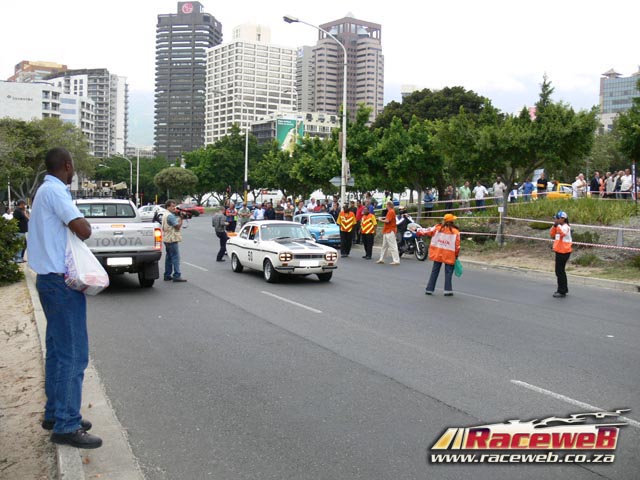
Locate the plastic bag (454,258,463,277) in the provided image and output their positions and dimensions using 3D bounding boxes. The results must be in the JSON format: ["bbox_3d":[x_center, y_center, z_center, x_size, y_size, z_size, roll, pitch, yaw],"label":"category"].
[{"bbox_3d":[2.831,0.571,13.200,0.190,0.380,0.160,1,3,0],"label":"plastic bag"}]

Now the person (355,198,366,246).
[{"bbox_3d":[1.642,-0.743,26.448,0.500,1.740,0.360,3,4,37],"label":"person"}]

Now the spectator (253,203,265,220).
[{"bbox_3d":[-2.933,-0.880,31.048,0.520,1.740,0.360,1,3,-3],"label":"spectator"}]

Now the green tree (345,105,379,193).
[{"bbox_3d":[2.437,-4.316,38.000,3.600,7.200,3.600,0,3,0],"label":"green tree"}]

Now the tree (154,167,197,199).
[{"bbox_3d":[-15.585,-5.356,70.153,4.700,5.200,4.700,1,3,0],"label":"tree"}]

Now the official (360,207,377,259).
[{"bbox_3d":[1.554,-0.216,20.600,0.520,1.670,0.340,3,3,37],"label":"official"}]

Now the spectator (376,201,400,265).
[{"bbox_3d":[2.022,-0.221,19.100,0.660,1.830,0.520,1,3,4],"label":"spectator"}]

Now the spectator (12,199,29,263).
[{"bbox_3d":[-8.292,-0.247,17.952,0.480,1.750,0.520,0,4,-22],"label":"spectator"}]

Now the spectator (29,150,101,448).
[{"bbox_3d":[-1.564,0.328,3.970,0.420,1.800,0.520,-1,3,-20],"label":"spectator"}]

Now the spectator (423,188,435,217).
[{"bbox_3d":[5.387,-1.737,32.046,0.520,1.720,0.360,-1,3,-18],"label":"spectator"}]

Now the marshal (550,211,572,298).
[{"bbox_3d":[4.646,0.256,12.450,0.420,1.640,0.460,1,3,15],"label":"marshal"}]

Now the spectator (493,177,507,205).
[{"bbox_3d":[8.416,-2.110,30.552,0.550,1.770,0.400,2,3,12],"label":"spectator"}]

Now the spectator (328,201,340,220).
[{"bbox_3d":[0.653,-0.815,28.551,0.500,1.720,0.380,3,4,21],"label":"spectator"}]

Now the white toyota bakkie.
[{"bbox_3d":[-5.090,0.026,15.466,1.790,1.810,5.150,-1,3,-23],"label":"white toyota bakkie"}]

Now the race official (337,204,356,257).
[{"bbox_3d":[0.836,-0.306,21.347,0.550,1.760,0.340,0,3,3],"label":"race official"}]

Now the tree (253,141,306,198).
[{"bbox_3d":[-3.129,-4.366,50.000,4.800,6.700,4.800,0,3,0],"label":"tree"}]

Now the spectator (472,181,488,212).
[{"bbox_3d":[8.125,-2.107,32.848,0.540,1.750,0.360,1,3,11],"label":"spectator"}]

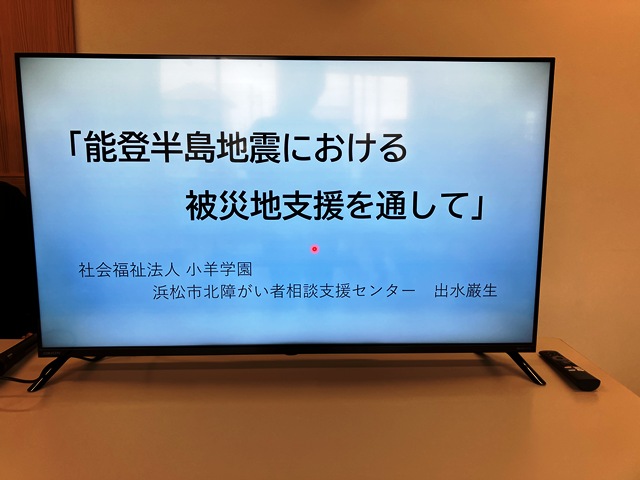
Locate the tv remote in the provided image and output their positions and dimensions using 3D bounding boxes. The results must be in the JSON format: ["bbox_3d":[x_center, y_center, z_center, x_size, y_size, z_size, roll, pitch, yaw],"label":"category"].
[{"bbox_3d":[0.493,0.258,1.034,0.043,0.021,0.163,0,8,-2],"label":"tv remote"}]

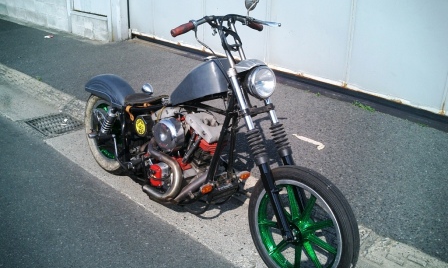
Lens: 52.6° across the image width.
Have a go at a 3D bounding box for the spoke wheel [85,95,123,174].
[{"bbox_3d":[-0.789,-0.046,3.277,0.650,0.650,0.130,24,24,38],"label":"spoke wheel"}]

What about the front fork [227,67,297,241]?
[{"bbox_3d":[0.249,0.076,2.334,0.270,0.920,0.130,-12,-9,-46],"label":"front fork"}]

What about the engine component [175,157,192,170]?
[{"bbox_3d":[-0.244,0.178,2.732,0.120,0.080,0.110,24,24,38],"label":"engine component"}]

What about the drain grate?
[{"bbox_3d":[-1.546,-0.091,4.120,0.380,0.040,0.420,-19,33,-41],"label":"drain grate"}]

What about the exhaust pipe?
[{"bbox_3d":[-0.365,0.227,2.654,0.350,0.310,0.140,24,24,38],"label":"exhaust pipe"}]

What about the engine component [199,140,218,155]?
[{"bbox_3d":[-0.089,0.077,2.594,0.140,0.085,0.130,24,24,38],"label":"engine component"}]

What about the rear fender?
[{"bbox_3d":[-0.749,-0.303,3.188,0.540,0.200,0.200,24,24,38],"label":"rear fender"}]

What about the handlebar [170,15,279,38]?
[{"bbox_3d":[0.031,-0.587,2.402,0.710,0.120,0.250,-19,29,-40],"label":"handlebar"}]

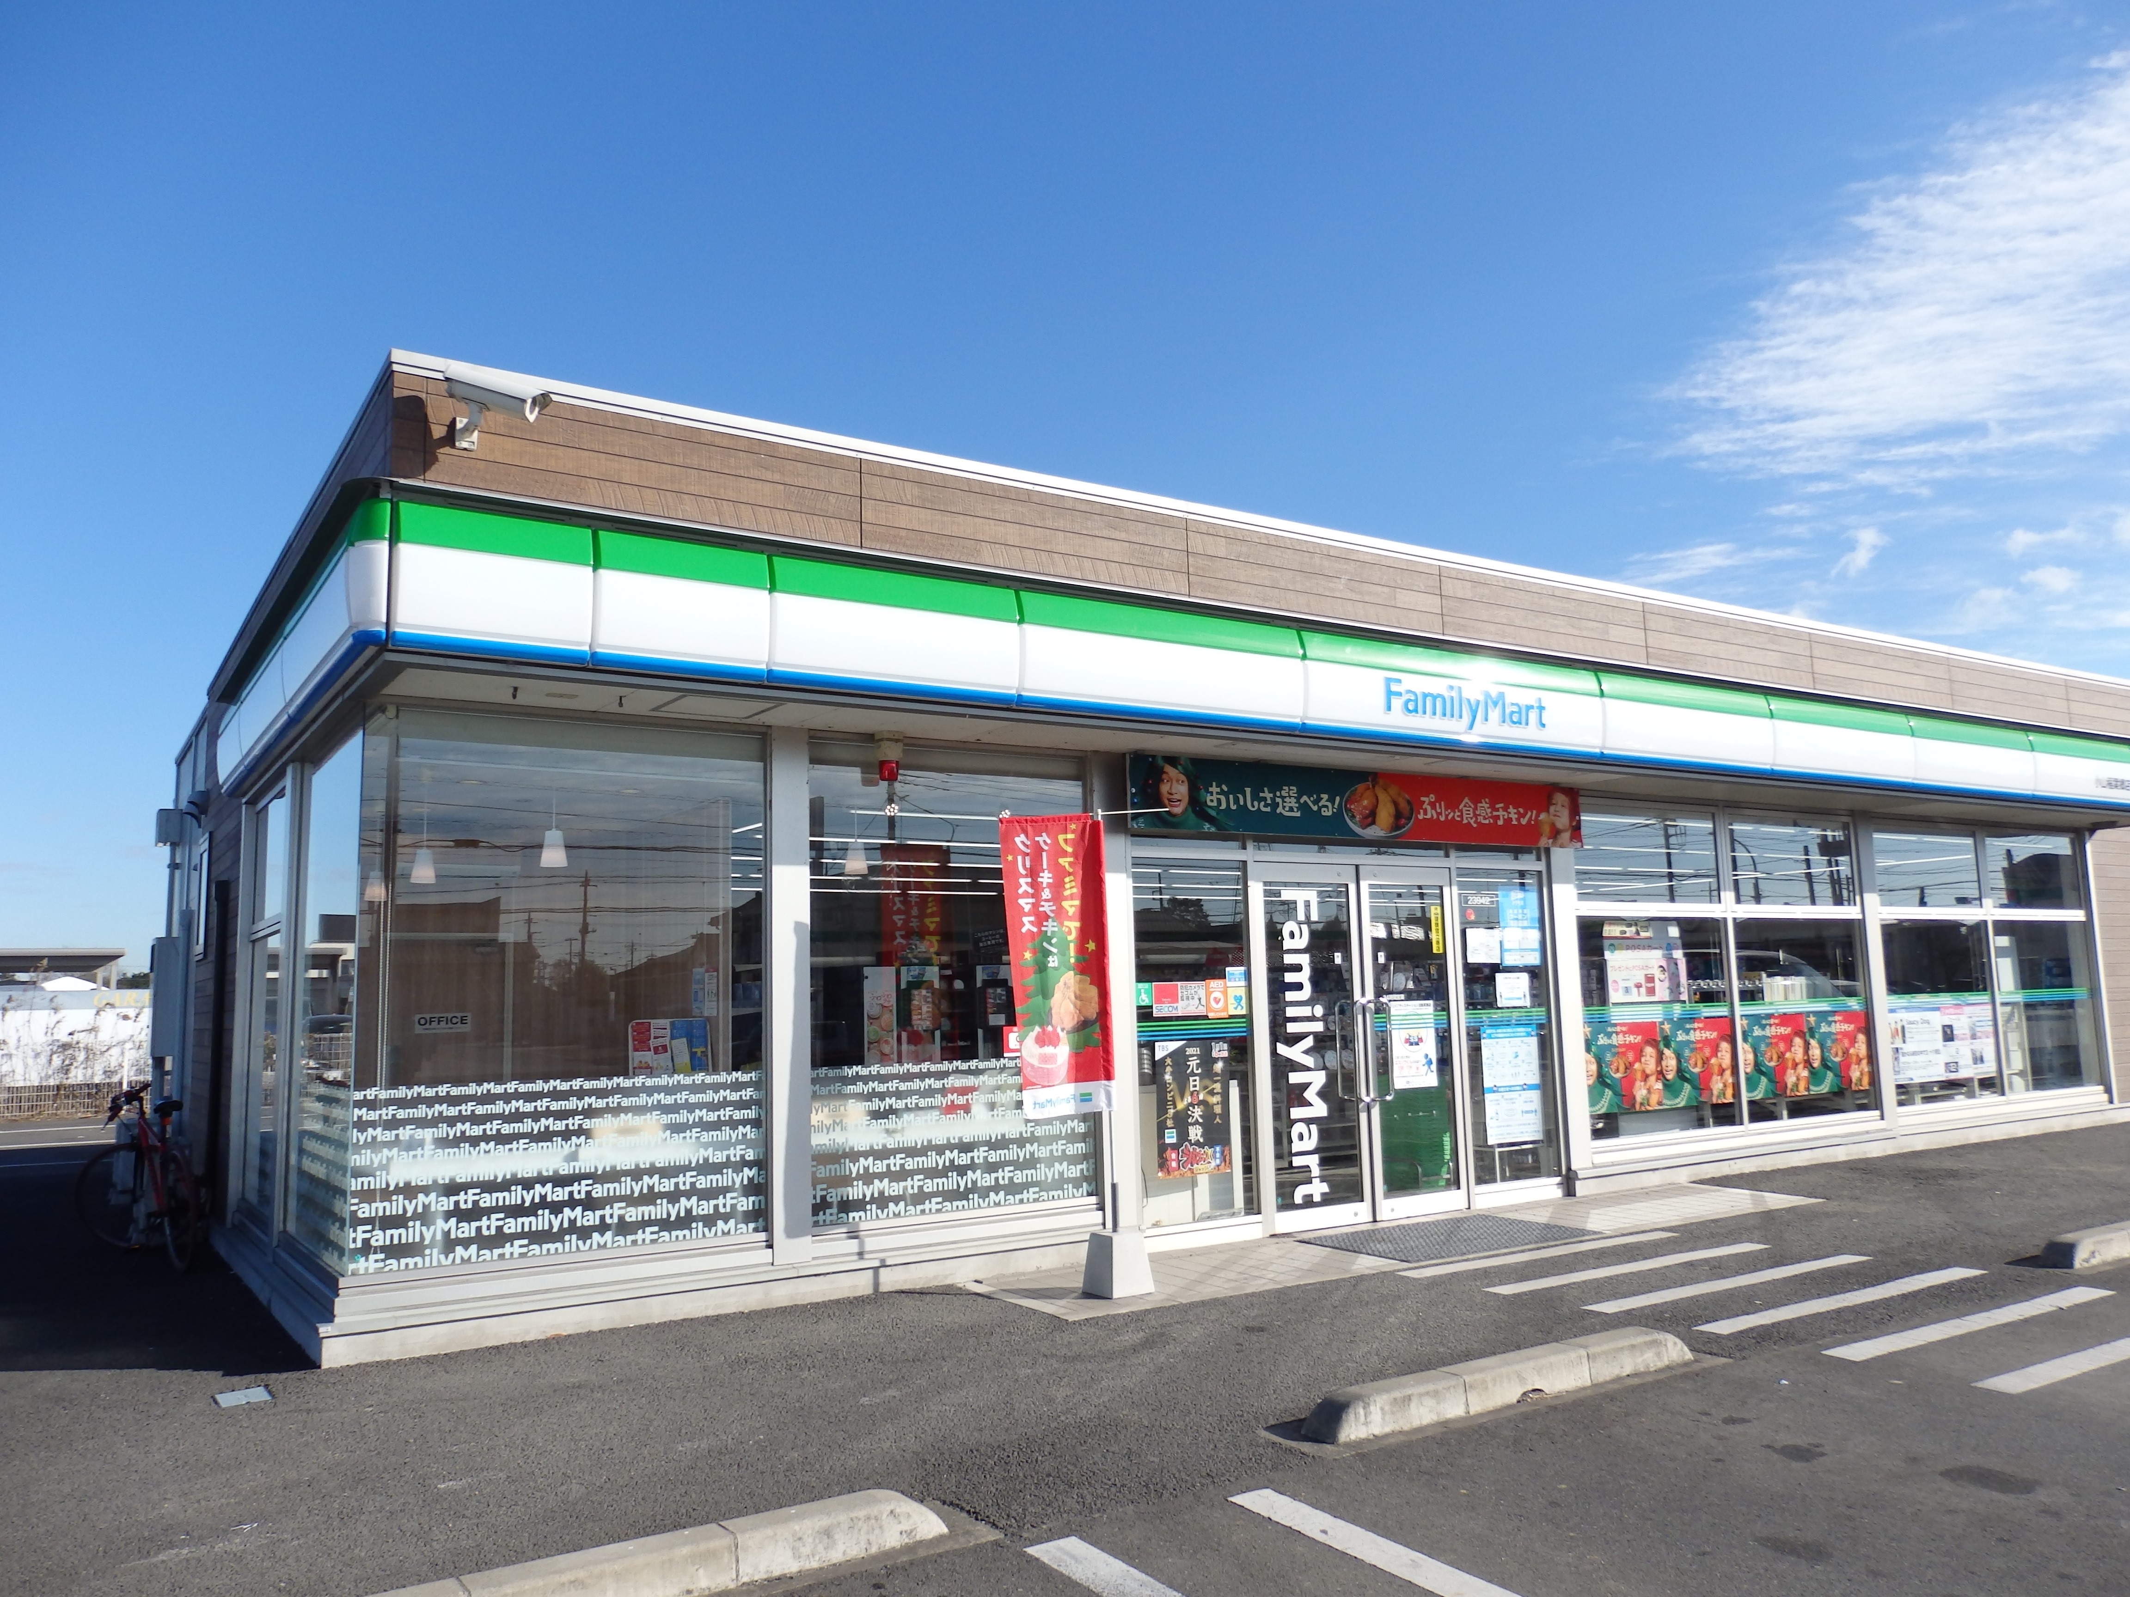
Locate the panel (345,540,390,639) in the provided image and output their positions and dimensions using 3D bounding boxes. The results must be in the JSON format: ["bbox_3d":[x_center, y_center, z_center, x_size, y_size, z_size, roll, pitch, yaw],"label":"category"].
[{"bbox_3d":[-2.588,-0.769,5.715,0.134,0.360,0.134,3,-8,-33],"label":"panel"}]

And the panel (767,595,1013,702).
[{"bbox_3d":[-0.724,-0.646,6.702,1.217,0.368,0.080,3,-8,-33],"label":"panel"}]

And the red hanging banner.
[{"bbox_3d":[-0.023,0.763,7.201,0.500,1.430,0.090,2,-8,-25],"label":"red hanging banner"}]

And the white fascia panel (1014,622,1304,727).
[{"bbox_3d":[0.524,-0.605,7.882,1.790,0.374,0.100,3,-9,-33],"label":"white fascia panel"}]

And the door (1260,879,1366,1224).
[{"bbox_3d":[1.496,1.507,9.260,0.770,2.050,0.060,3,-8,-33],"label":"door"}]

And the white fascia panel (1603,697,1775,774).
[{"bbox_3d":[4.092,-0.397,10.035,1.806,0.388,0.080,3,-8,-33],"label":"white fascia panel"}]

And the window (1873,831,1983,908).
[{"bbox_3d":[7.500,0.627,13.348,1.639,0.637,0.050,3,-9,-33],"label":"window"}]

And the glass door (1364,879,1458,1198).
[{"bbox_3d":[2.129,1.462,9.371,0.770,2.050,0.060,3,-8,-33],"label":"glass door"}]

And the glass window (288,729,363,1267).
[{"bbox_3d":[-3.412,0.902,7.087,0.060,2.245,1.653,3,-8,-33],"label":"glass window"}]

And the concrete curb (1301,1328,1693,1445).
[{"bbox_3d":[1.506,1.947,5.192,1.729,0.121,0.157,3,-8,-33],"label":"concrete curb"}]

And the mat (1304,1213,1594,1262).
[{"bbox_3d":[2.165,2.450,8.629,1.503,0.020,0.946,3,-9,-33],"label":"mat"}]

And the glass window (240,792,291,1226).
[{"bbox_3d":[-4.691,1.187,9.014,0.060,2.389,1.370,3,-8,-33],"label":"glass window"}]

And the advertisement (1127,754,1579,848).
[{"bbox_3d":[1.891,0.055,9.200,3.709,0.413,0.040,3,-8,-33],"label":"advertisement"}]

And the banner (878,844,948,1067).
[{"bbox_3d":[-0.793,0.815,8.173,0.408,1.140,0.030,3,-8,-33],"label":"banner"}]

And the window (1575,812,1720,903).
[{"bbox_3d":[4.284,0.428,11.260,1.669,0.660,0.060,3,-8,-33],"label":"window"}]

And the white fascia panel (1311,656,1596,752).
[{"bbox_3d":[2.325,-0.501,9.032,2.478,0.374,0.100,3,-9,-33],"label":"white fascia panel"}]

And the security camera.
[{"bbox_3d":[-2.164,-1.459,5.824,0.364,0.281,0.213,12,-8,-5],"label":"security camera"}]

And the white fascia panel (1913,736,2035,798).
[{"bbox_3d":[7.127,-0.237,12.027,1.828,0.375,0.080,3,-8,-33],"label":"white fascia panel"}]

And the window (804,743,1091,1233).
[{"bbox_3d":[-0.523,0.910,7.706,1.642,2.298,0.060,3,-8,-33],"label":"window"}]

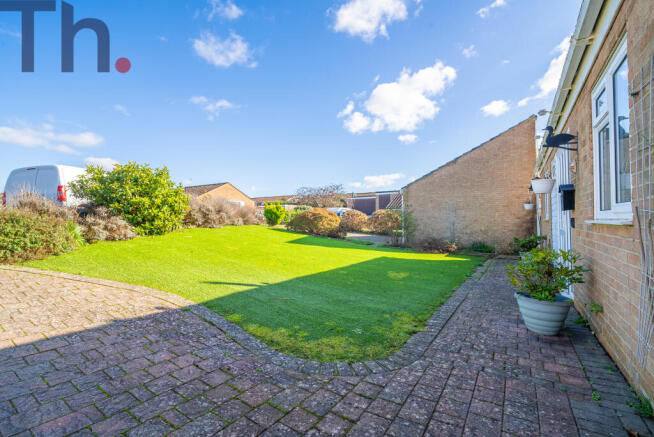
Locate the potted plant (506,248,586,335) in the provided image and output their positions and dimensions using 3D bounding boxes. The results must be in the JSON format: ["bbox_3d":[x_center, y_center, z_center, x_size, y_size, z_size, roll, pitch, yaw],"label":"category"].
[{"bbox_3d":[1.935,0.630,2.600,0.560,0.720,0.540,0,0,37],"label":"potted plant"}]

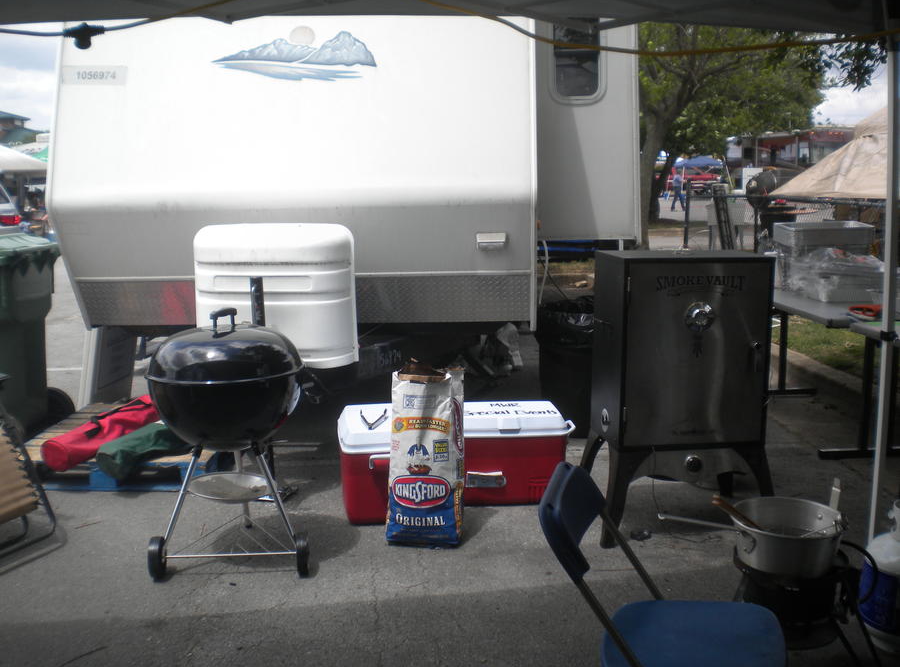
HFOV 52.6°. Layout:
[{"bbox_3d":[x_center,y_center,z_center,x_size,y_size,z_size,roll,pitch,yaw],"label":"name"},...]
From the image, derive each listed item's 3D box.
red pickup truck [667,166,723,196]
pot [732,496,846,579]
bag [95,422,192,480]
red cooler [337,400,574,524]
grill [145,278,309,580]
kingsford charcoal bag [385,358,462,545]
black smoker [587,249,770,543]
[{"bbox_3d":[14.554,-9.231,56.000,1.980,1.850,5.500,-4,10,-22],"label":"red pickup truck"},{"bbox_3d":[0.970,0.590,2.600,0.335,0.125,0.320,2,10,15],"label":"pot"},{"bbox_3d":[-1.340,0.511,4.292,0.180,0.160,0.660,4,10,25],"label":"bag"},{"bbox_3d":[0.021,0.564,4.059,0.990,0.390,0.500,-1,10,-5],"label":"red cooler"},{"bbox_3d":[-0.820,0.376,3.368,0.590,0.990,0.600,-1,9,-3],"label":"grill"},{"bbox_3d":[-0.099,0.482,3.639,0.290,0.690,0.160,2,10,12],"label":"kingsford charcoal bag"},{"bbox_3d":[0.913,0.238,3.725,0.660,1.140,0.450,-1,10,-8],"label":"black smoker"}]

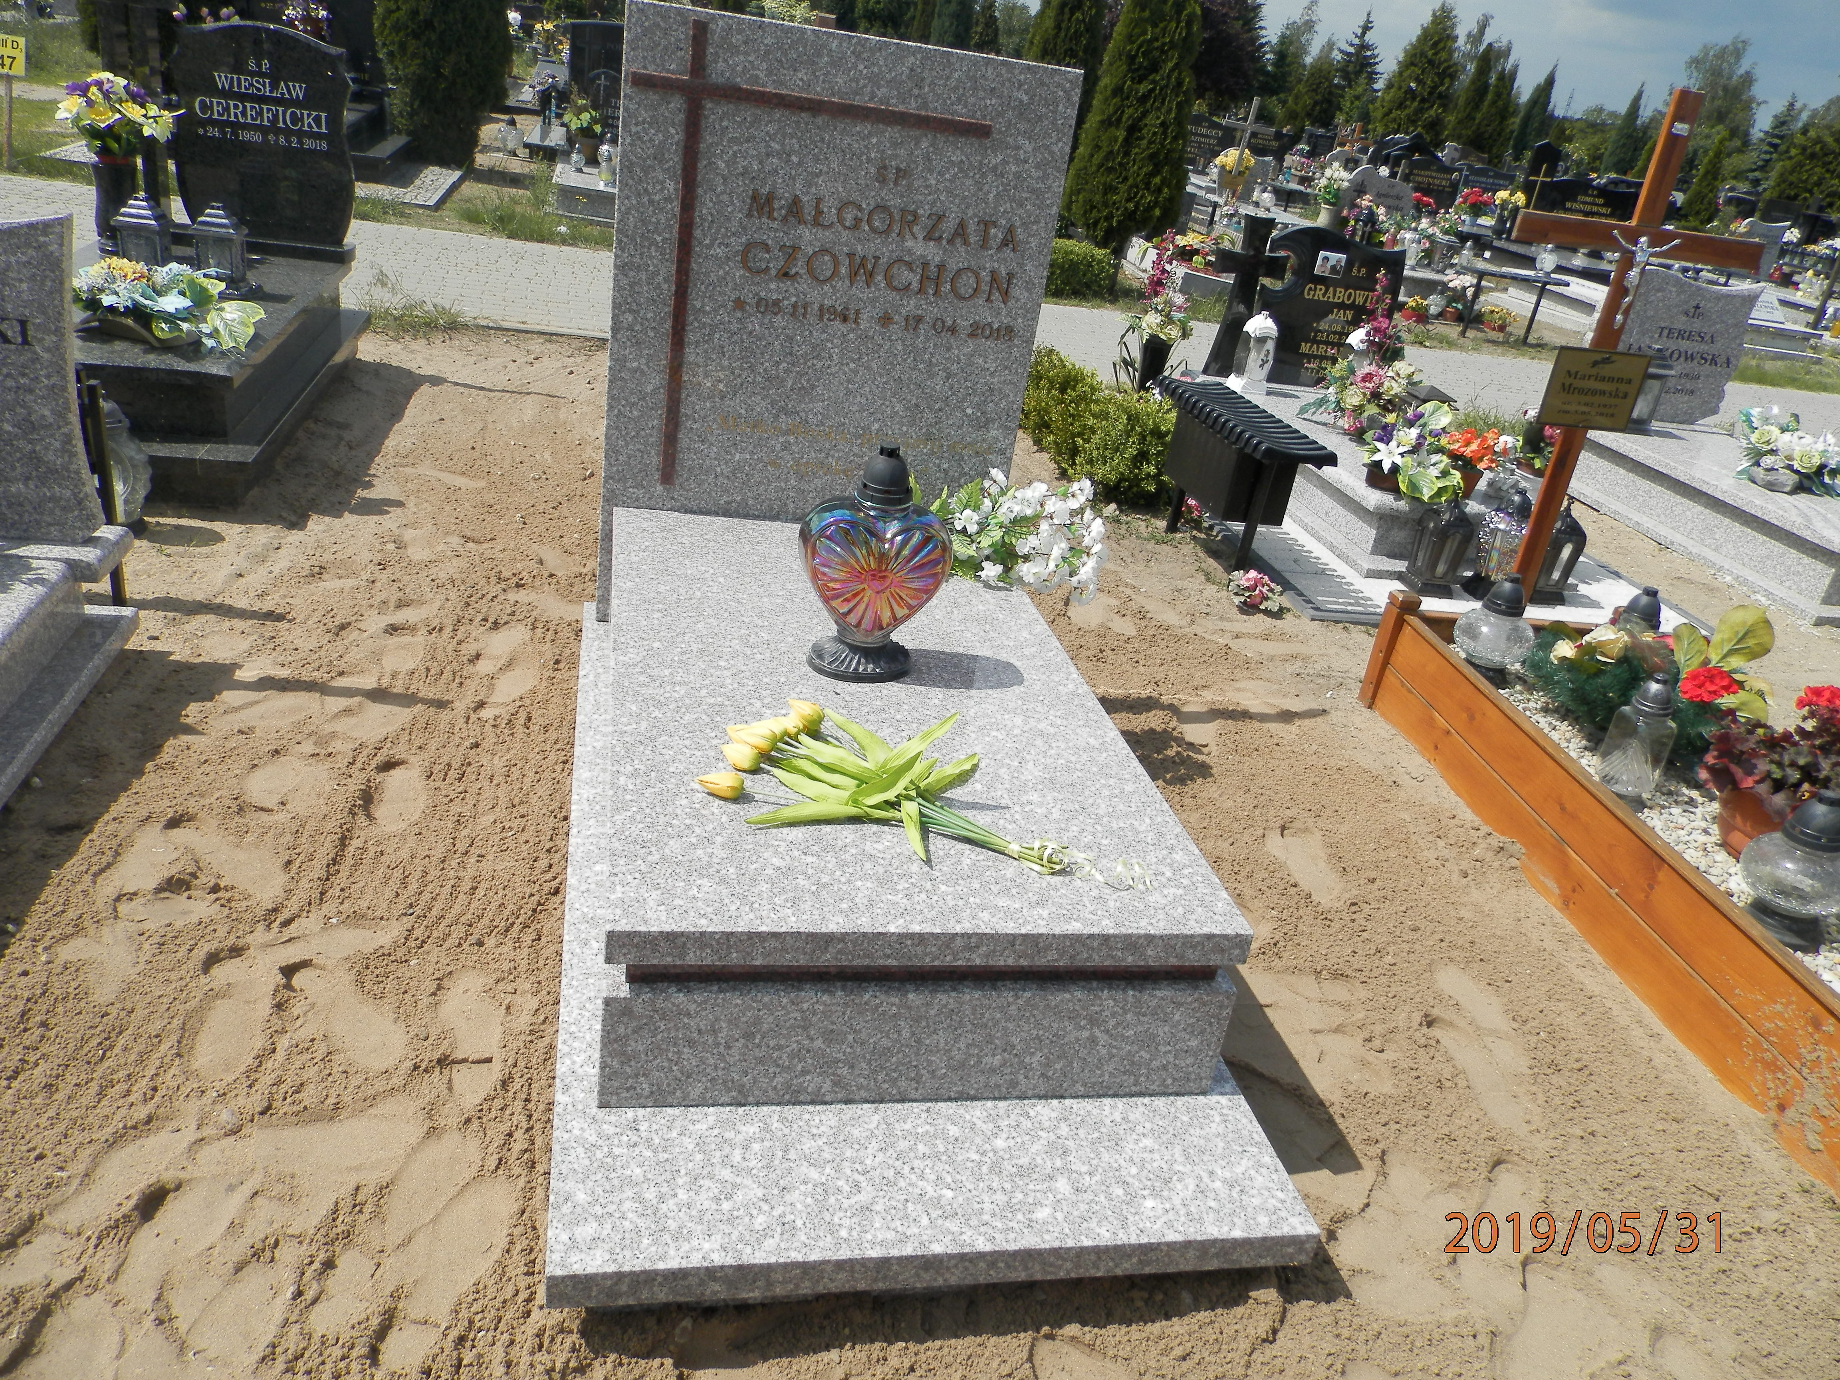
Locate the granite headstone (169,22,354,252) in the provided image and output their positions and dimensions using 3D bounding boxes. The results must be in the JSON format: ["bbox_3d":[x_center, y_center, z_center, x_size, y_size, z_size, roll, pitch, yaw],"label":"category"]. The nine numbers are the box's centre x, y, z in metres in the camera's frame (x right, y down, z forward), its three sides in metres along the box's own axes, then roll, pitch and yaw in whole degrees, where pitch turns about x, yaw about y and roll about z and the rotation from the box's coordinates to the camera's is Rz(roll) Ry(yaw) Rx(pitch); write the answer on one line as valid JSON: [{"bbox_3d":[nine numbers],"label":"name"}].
[{"bbox_3d":[-2.393,-2.033,4.855,0.620,0.735,0.080,3,26,-14],"label":"granite headstone"}]

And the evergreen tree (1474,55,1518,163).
[{"bbox_3d":[13.694,-13.246,31.718,0.900,3.280,0.900,3,26,-14],"label":"evergreen tree"}]

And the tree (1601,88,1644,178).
[{"bbox_3d":[14.905,-11.341,28.376,0.950,2.812,0.950,3,26,-14],"label":"tree"}]

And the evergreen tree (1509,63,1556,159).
[{"bbox_3d":[17.232,-15.609,37.359,0.900,3.710,0.900,3,26,-14],"label":"evergreen tree"}]

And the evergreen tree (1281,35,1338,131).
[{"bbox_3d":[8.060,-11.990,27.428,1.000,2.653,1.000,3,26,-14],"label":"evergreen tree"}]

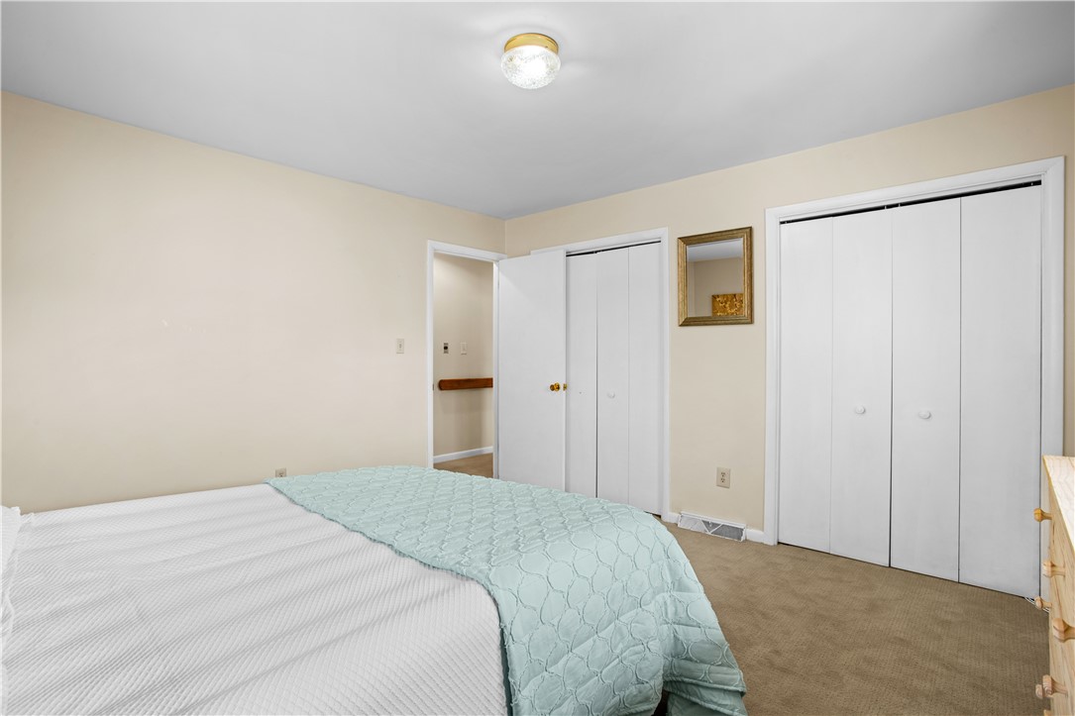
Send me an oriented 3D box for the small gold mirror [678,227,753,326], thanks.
[{"bbox_3d":[1.187,-0.530,3.407,0.507,0.619,0.040,0,1,41],"label":"small gold mirror"}]

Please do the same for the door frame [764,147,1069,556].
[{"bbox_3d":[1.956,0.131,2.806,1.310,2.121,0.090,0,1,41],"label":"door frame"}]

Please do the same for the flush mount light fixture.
[{"bbox_3d":[-0.027,-1.176,2.048,0.240,0.134,0.240,0,1,0],"label":"flush mount light fixture"}]

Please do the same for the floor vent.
[{"bbox_3d":[1.170,1.138,3.433,0.450,0.098,0.068,0,1,41],"label":"floor vent"}]

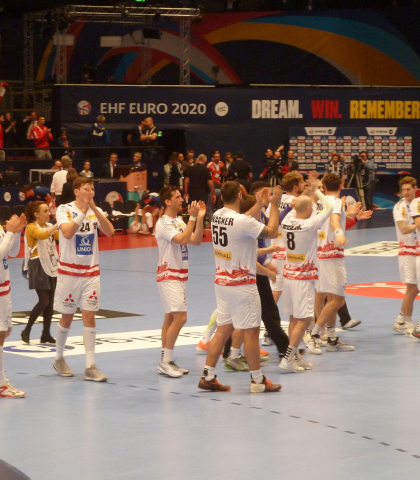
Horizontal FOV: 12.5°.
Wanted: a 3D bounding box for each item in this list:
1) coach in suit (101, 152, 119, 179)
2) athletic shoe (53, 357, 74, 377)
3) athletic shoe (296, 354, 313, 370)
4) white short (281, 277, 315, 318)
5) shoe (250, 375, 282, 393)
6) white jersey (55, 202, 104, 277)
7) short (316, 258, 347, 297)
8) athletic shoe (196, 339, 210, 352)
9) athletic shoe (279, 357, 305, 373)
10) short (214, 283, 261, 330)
[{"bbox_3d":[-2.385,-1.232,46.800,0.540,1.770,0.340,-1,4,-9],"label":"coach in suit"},{"bbox_3d":[-1.451,1.278,19.075,0.115,0.130,0.310,-2,4,-32],"label":"athletic shoe"},{"bbox_3d":[0.953,1.255,19.483,0.300,0.125,0.110,-3,4,-38],"label":"athletic shoe"},{"bbox_3d":[0.901,0.567,19.401,0.300,0.458,0.360,-3,5,-43],"label":"white short"},{"bbox_3d":[0.525,1.351,17.896,0.305,0.125,0.115,0,3,-2],"label":"shoe"},{"bbox_3d":[-1.280,-0.008,18.930,0.470,0.735,0.310,-2,4,-25],"label":"white jersey"},{"bbox_3d":[1.334,0.385,21.113,0.320,0.473,0.370,-2,4,-25],"label":"short"},{"bbox_3d":[0.011,1.172,21.097,0.310,0.125,0.115,1,4,14],"label":"athletic shoe"},{"bbox_3d":[0.823,1.254,19.333,0.300,0.125,0.112,6,0,-28],"label":"athletic shoe"},{"bbox_3d":[0.262,0.600,18.056,0.340,0.470,0.430,-3,4,-38],"label":"short"}]

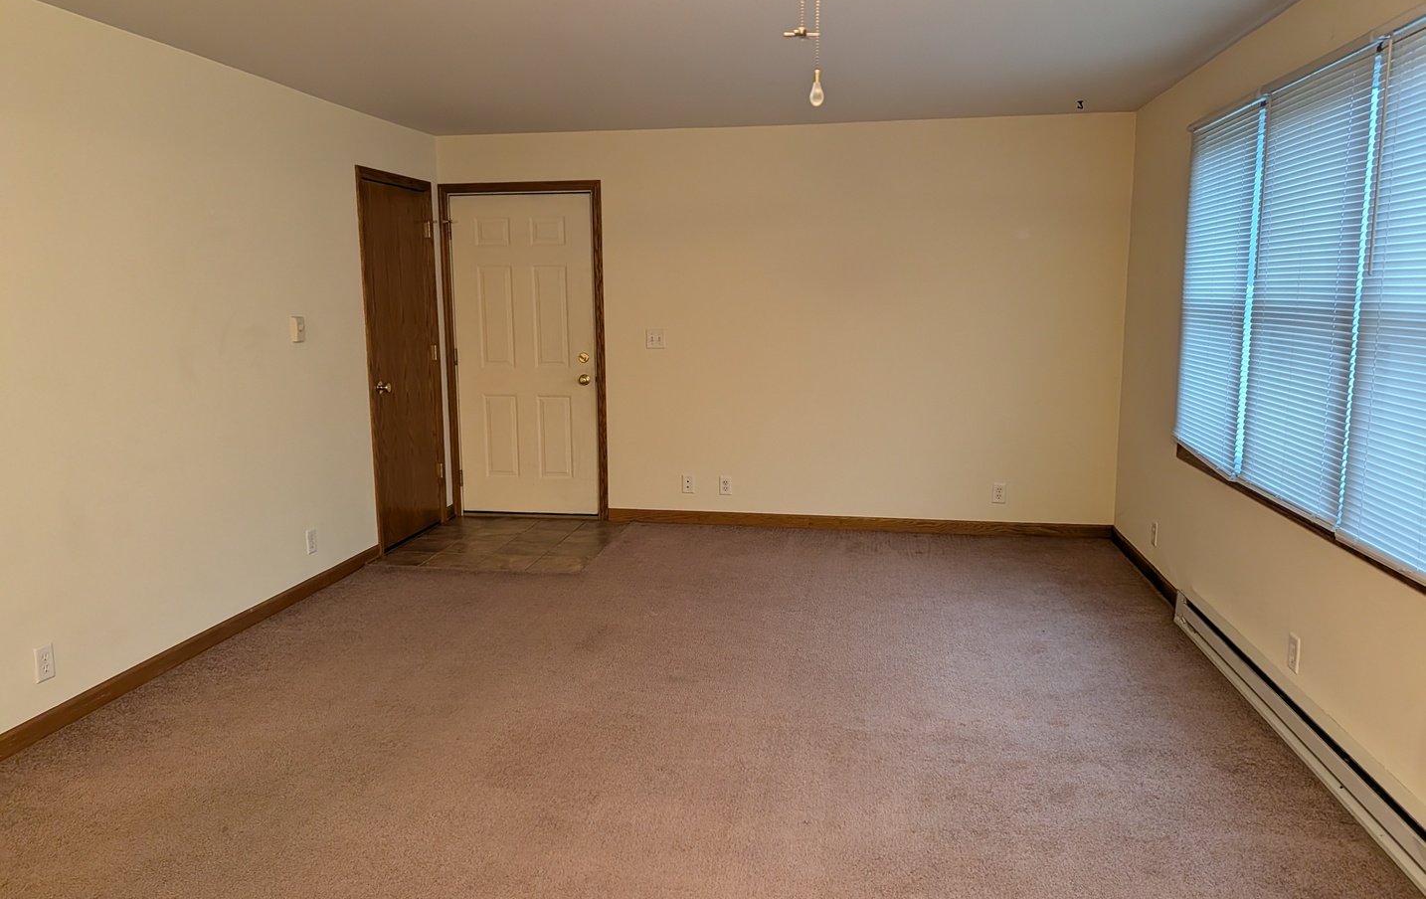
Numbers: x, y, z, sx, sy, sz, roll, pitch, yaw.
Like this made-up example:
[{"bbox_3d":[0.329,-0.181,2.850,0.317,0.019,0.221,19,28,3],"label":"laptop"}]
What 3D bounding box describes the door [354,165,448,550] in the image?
[{"bbox_3d":[-1.826,-0.514,5.859,0.050,2.137,0.870,1,9,10],"label":"door"}]

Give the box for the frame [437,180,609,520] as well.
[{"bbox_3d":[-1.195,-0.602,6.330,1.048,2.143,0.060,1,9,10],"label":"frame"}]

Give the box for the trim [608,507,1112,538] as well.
[{"bbox_3d":[0.851,0.457,6.134,3.093,0.093,0.020,1,9,10],"label":"trim"}]

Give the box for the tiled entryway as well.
[{"bbox_3d":[-1.212,0.555,5.913,1.214,0.020,1.168,1,9,10],"label":"tiled entryway"}]

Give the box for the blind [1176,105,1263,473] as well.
[{"bbox_3d":[2.062,-0.655,4.085,0.040,1.382,0.815,1,9,10],"label":"blind"}]

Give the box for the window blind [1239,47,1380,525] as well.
[{"bbox_3d":[1.920,-0.513,3.257,0.040,1.390,0.840,1,9,10],"label":"window blind"}]

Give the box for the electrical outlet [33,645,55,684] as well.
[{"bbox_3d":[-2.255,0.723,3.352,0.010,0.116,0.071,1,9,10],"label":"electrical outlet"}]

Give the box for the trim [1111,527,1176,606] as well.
[{"bbox_3d":[2.261,0.587,5.263,0.020,0.093,1.268,1,9,10],"label":"trim"}]

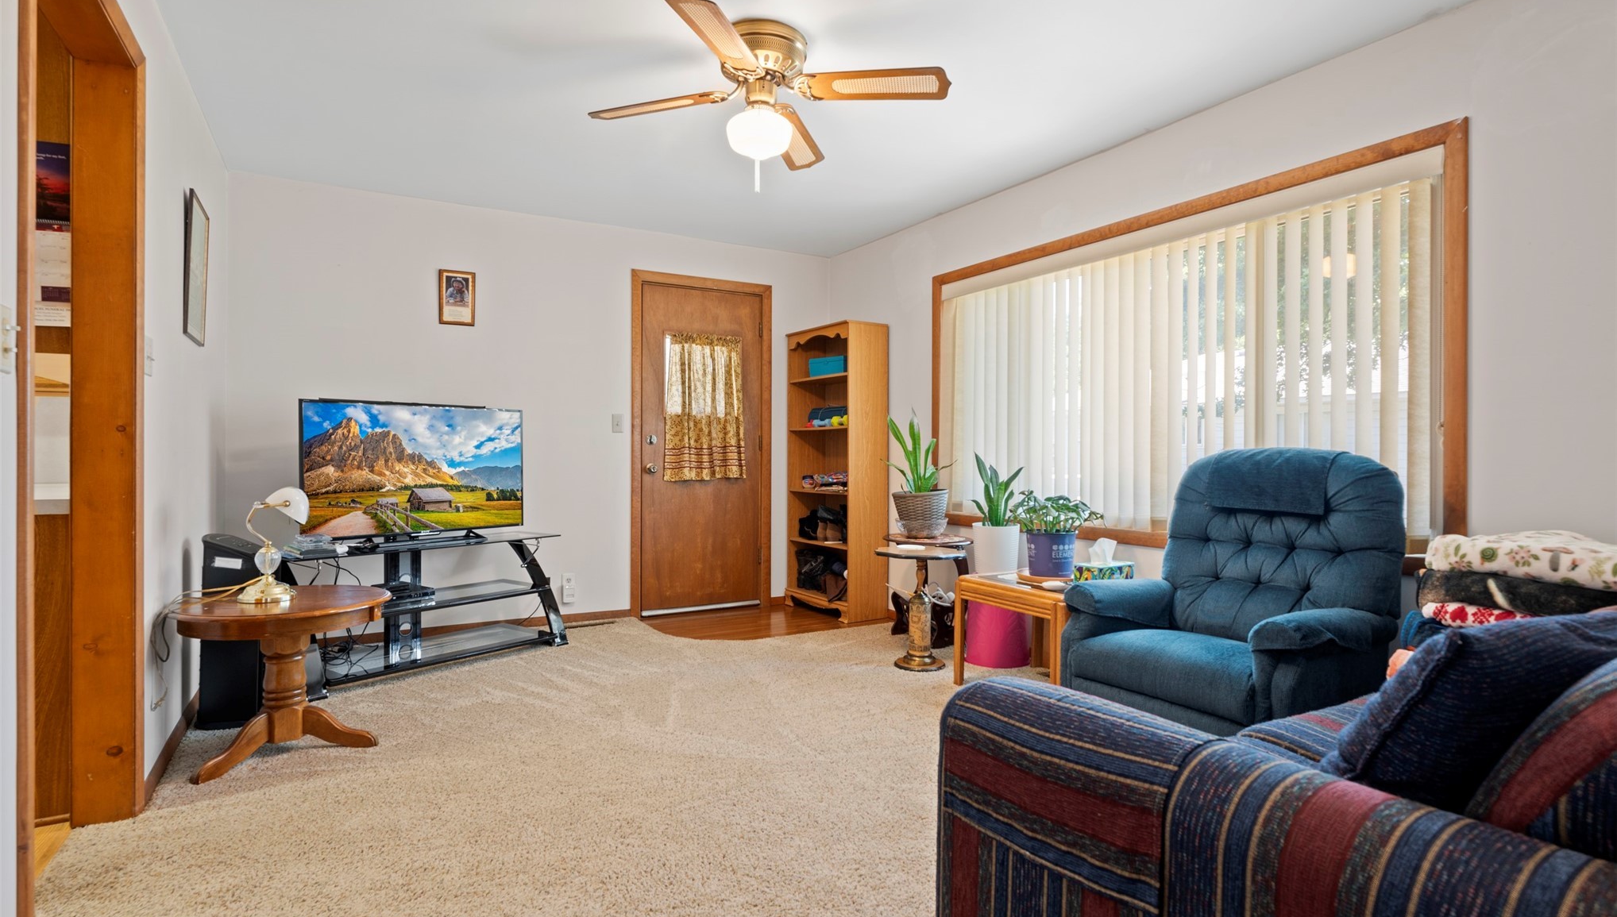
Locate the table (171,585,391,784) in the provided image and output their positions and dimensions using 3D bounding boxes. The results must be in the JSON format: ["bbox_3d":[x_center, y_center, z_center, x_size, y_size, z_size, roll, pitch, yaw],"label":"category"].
[{"bbox_3d":[-1.796,0.736,2.650,0.630,0.485,0.630,0,0,-32],"label":"table"}]

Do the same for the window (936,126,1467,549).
[{"bbox_3d":[1.365,-0.331,3.356,0.060,1.404,2.448,0,0,-32],"label":"window"}]

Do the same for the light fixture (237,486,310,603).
[{"bbox_3d":[-1.890,0.297,2.707,0.210,0.395,0.220,0,0,-32],"label":"light fixture"}]

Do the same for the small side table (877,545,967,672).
[{"bbox_3d":[0.541,0.713,3.673,0.430,0.550,0.430,0,0,-32],"label":"small side table"}]

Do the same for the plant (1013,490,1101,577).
[{"bbox_3d":[1.073,0.319,3.310,0.350,0.370,0.360,0,0,0],"label":"plant"}]

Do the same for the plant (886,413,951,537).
[{"bbox_3d":[0.591,0.086,4.070,0.330,0.655,0.340,0,0,0],"label":"plant"}]

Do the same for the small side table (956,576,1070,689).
[{"bbox_3d":[1.033,0.748,3.199,0.570,0.460,0.600,0,0,-32],"label":"small side table"}]

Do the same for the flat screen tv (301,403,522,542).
[{"bbox_3d":[-1.863,0.051,3.669,0.070,0.610,1.029,0,0,39],"label":"flat screen tv"}]

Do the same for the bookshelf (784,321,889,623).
[{"bbox_3d":[0.176,0.080,4.848,0.305,1.780,0.670,0,0,-34],"label":"bookshelf"}]

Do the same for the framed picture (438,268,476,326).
[{"bbox_3d":[-1.924,-0.880,4.191,0.180,0.299,0.020,0,0,-29],"label":"framed picture"}]

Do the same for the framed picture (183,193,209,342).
[{"bbox_3d":[-2.265,-0.691,2.830,0.022,0.510,0.360,2,-1,-32],"label":"framed picture"}]

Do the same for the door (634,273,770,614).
[{"bbox_3d":[-0.663,-0.085,4.889,0.937,2.124,0.080,0,0,-29],"label":"door"}]

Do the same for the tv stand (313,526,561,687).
[{"bbox_3d":[-1.856,0.703,3.717,0.550,0.540,1.330,0,0,38],"label":"tv stand"}]

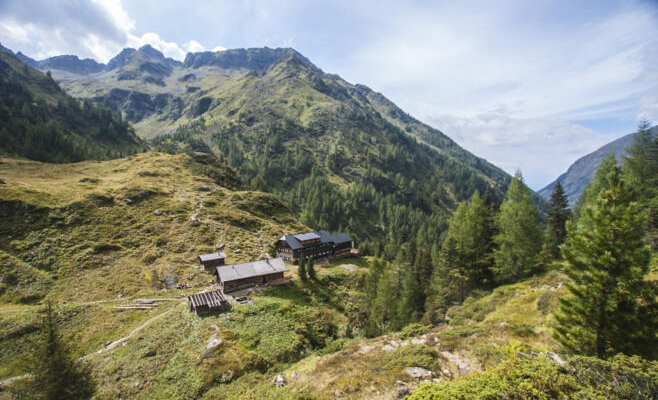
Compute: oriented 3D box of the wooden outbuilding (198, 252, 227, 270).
[{"bbox_3d":[-34.533,17.791,86.750,6.284,3.493,5.134,-3,4,-37],"label":"wooden outbuilding"}]

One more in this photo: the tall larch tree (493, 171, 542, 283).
[{"bbox_3d":[28.186,3.960,43.493,7.366,16.615,7.366,0,3,0],"label":"tall larch tree"}]

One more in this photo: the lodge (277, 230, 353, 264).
[{"bbox_3d":[-4.486,15.659,106.704,28.940,8.313,10.390,-3,5,-43],"label":"lodge"}]

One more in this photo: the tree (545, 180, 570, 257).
[{"bbox_3d":[44.303,3.730,56.543,4.868,14.962,4.868,0,3,0],"label":"tree"}]

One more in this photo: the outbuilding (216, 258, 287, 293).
[{"bbox_3d":[-20.244,18.983,76.640,15.965,5.347,7.726,-2,4,-33],"label":"outbuilding"}]

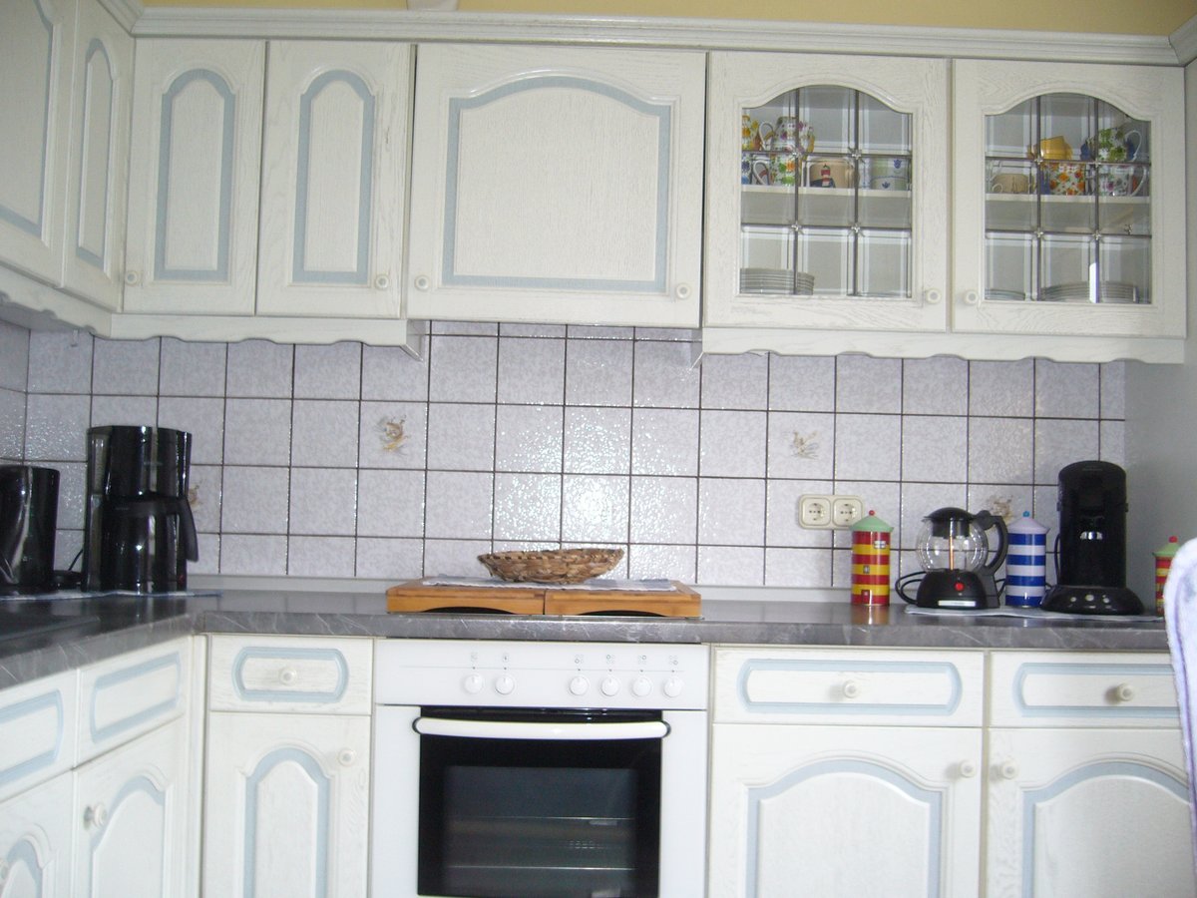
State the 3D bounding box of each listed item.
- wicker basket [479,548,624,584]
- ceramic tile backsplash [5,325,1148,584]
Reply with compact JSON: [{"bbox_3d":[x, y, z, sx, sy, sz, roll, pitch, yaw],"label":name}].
[{"bbox_3d":[-0.095,0.237,2.470,0.290,0.070,0.250,1,-3,0],"label":"wicker basket"},{"bbox_3d":[-0.057,0.012,2.750,2.530,0.590,0.020,1,-3,0],"label":"ceramic tile backsplash"}]

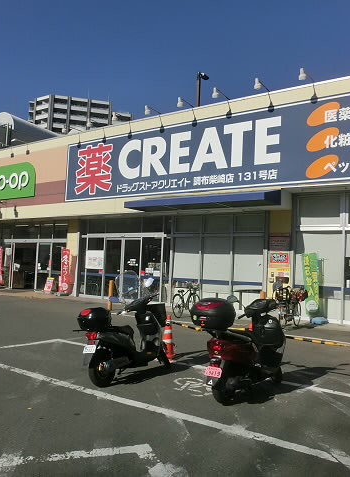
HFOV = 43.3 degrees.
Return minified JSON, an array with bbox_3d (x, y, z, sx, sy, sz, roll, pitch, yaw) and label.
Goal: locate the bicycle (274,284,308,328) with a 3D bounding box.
[{"bbox_3d":[3.035,1.779,11.554,0.580,1.080,1.750,0,-4,34],"label":"bicycle"}]

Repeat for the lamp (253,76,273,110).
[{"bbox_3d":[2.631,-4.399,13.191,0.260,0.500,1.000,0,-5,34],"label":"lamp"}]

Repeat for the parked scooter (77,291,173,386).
[{"bbox_3d":[-0.478,1.188,5.637,0.660,1.180,1.750,0,-5,34],"label":"parked scooter"}]

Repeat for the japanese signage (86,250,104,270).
[{"bbox_3d":[-3.238,0.861,17.649,0.980,0.750,0.030,0,-5,34],"label":"japanese signage"}]

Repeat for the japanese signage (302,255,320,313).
[{"bbox_3d":[3.895,1.265,12.676,0.530,1.750,0.120,0,-4,34],"label":"japanese signage"}]

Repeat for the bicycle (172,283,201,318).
[{"bbox_3d":[0.394,1.800,12.986,0.560,1.000,1.700,0,-4,31],"label":"bicycle"}]

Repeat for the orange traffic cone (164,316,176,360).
[{"bbox_3d":[-0.078,1.548,6.833,0.230,0.720,0.230,2,-3,0],"label":"orange traffic cone"}]

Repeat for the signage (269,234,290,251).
[{"bbox_3d":[3.233,0.130,13.644,0.650,0.500,0.050,0,-4,34],"label":"signage"}]

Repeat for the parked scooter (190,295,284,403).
[{"bbox_3d":[0.856,1.278,5.269,0.680,1.150,1.820,0,-4,34],"label":"parked scooter"}]

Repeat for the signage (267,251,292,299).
[{"bbox_3d":[3.215,1.123,13.569,0.750,1.520,0.060,0,-4,34],"label":"signage"}]

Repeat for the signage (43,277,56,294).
[{"bbox_3d":[-5.582,2.108,19.785,0.480,0.740,0.360,0,-5,34],"label":"signage"}]

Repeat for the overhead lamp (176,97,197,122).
[{"bbox_3d":[0.370,-4.090,14.356,0.220,0.620,1.150,0,-4,34],"label":"overhead lamp"}]

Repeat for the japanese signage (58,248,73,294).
[{"bbox_3d":[-4.654,1.416,18.681,0.580,1.920,0.200,0,-5,34],"label":"japanese signage"}]

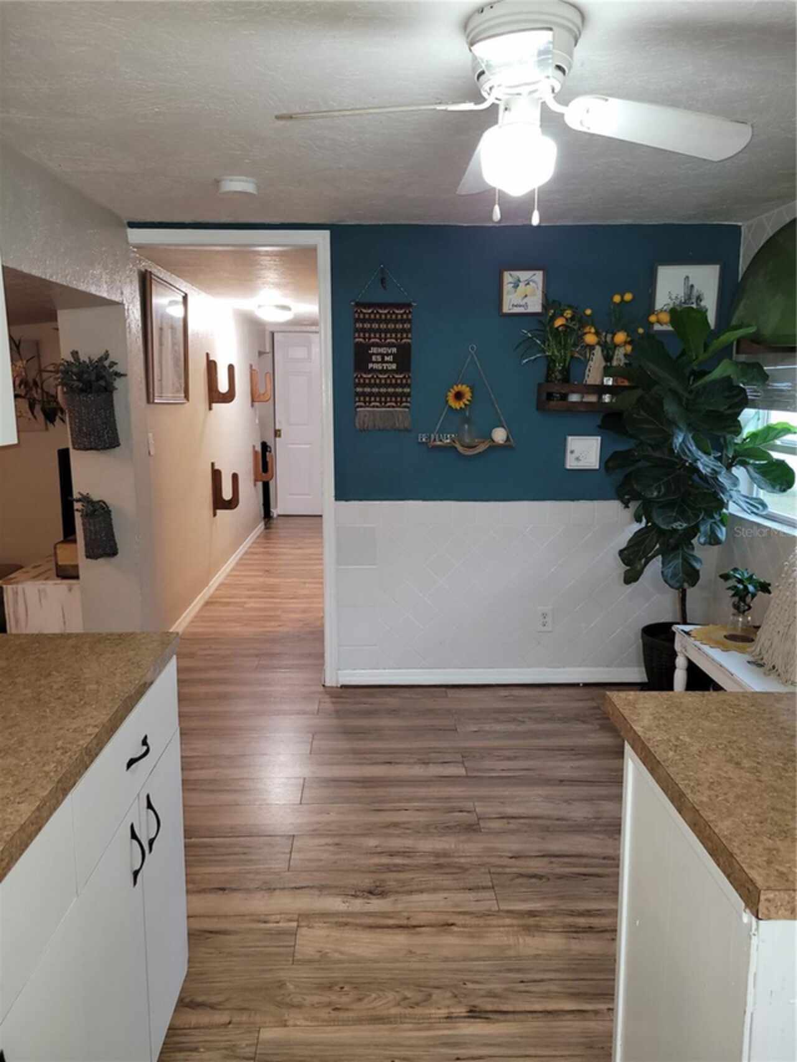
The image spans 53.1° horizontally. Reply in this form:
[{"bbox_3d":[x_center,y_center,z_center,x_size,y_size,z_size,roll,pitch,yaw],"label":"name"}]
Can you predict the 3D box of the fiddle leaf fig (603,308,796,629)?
[{"bbox_3d":[1.238,-0.250,3.438,0.660,1.370,0.660,0,9,-2],"label":"fiddle leaf fig"}]

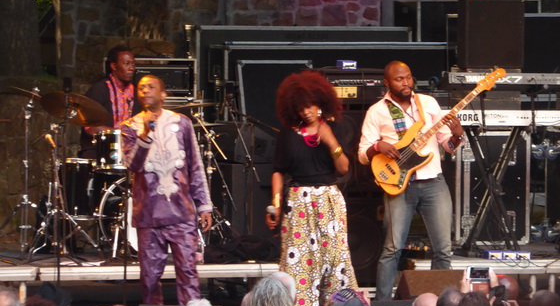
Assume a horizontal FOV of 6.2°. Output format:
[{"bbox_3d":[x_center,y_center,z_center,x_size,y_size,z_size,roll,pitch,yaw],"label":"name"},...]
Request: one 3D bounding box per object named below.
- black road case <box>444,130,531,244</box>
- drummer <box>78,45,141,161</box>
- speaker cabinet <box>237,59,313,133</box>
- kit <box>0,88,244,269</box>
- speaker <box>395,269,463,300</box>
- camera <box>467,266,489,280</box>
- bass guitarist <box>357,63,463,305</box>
[{"bbox_3d":[1.493,0.233,37.600,0.550,0.800,0.600,0,4,-7],"label":"black road case"},{"bbox_3d":[-1.130,-0.050,37.300,0.560,1.400,0.750,-2,4,-25],"label":"drummer"},{"bbox_3d":[-0.042,-0.434,39.300,0.570,0.550,0.450,0,3,0],"label":"speaker cabinet"},{"bbox_3d":[-1.117,0.110,36.950,1.520,1.180,1.350,-1,4,-11],"label":"kit"},{"bbox_3d":[1.090,0.950,34.150,0.570,0.360,0.460,-1,4,-17],"label":"speaker"},{"bbox_3d":[1.010,0.608,26.500,0.122,0.068,0.020,0,3,0],"label":"camera"},{"bbox_3d":[0.881,0.275,34.900,0.710,1.780,0.480,-1,3,-10],"label":"bass guitarist"}]

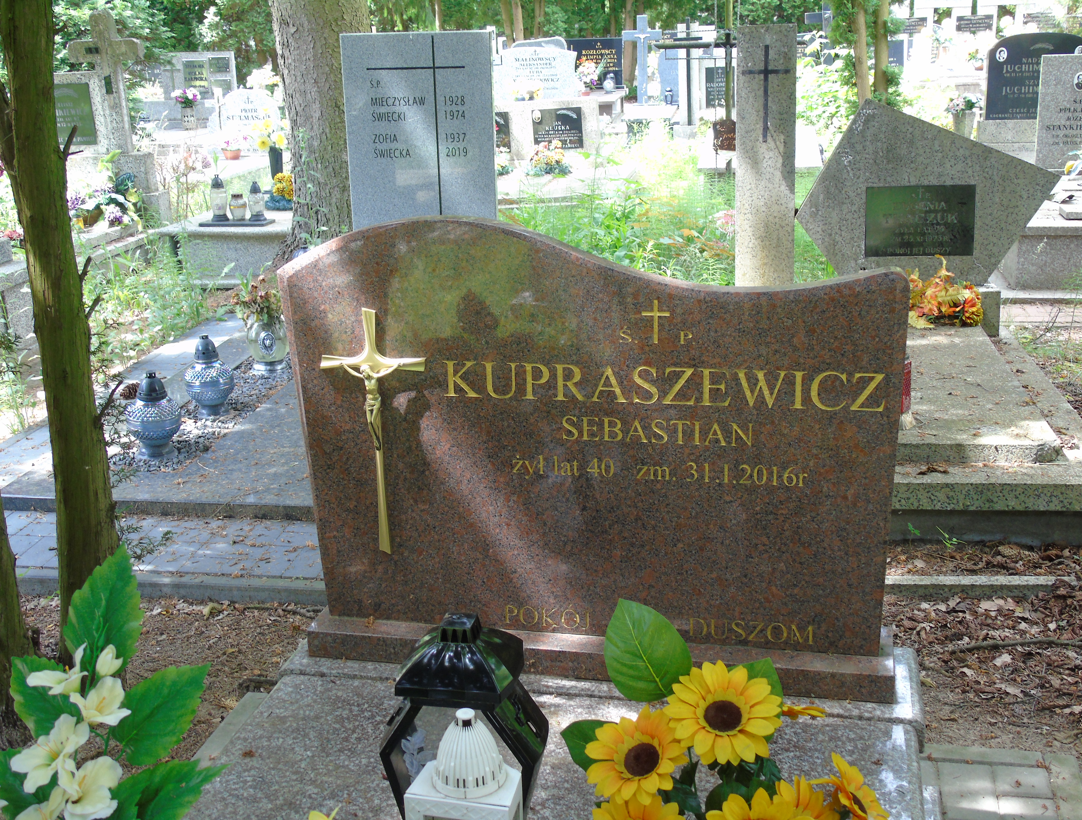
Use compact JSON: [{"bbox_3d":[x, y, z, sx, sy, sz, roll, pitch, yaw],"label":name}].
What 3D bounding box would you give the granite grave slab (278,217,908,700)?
[{"bbox_3d":[0.081,0.061,2.100,0.992,0.756,0.175,2,15,12],"label":"granite grave slab"}]

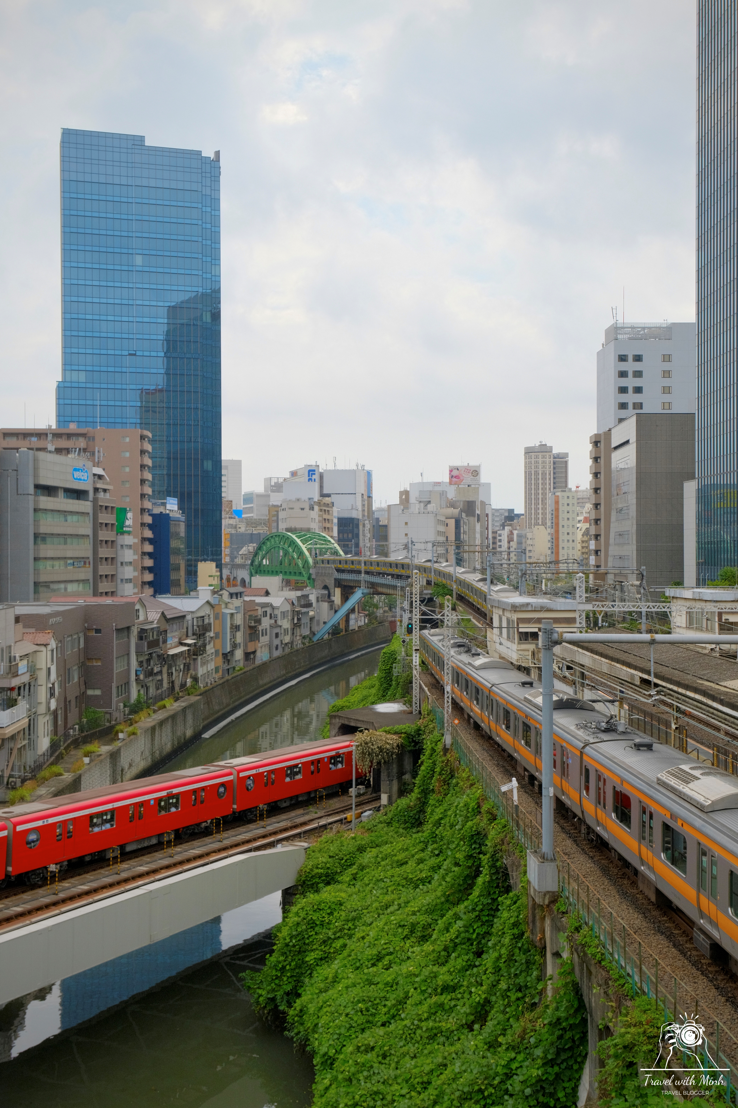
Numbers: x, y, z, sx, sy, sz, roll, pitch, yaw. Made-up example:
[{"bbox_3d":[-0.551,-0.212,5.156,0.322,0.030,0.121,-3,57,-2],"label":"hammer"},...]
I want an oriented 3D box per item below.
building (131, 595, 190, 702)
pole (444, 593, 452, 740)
[{"bbox_3d":[-26.900,11.500,139.500,6.800,12.200,14.500,0,0,12],"label":"building"},{"bbox_3d":[4.540,6.500,67.000,0.430,8.600,0.430,0,0,-3],"label":"pole"}]

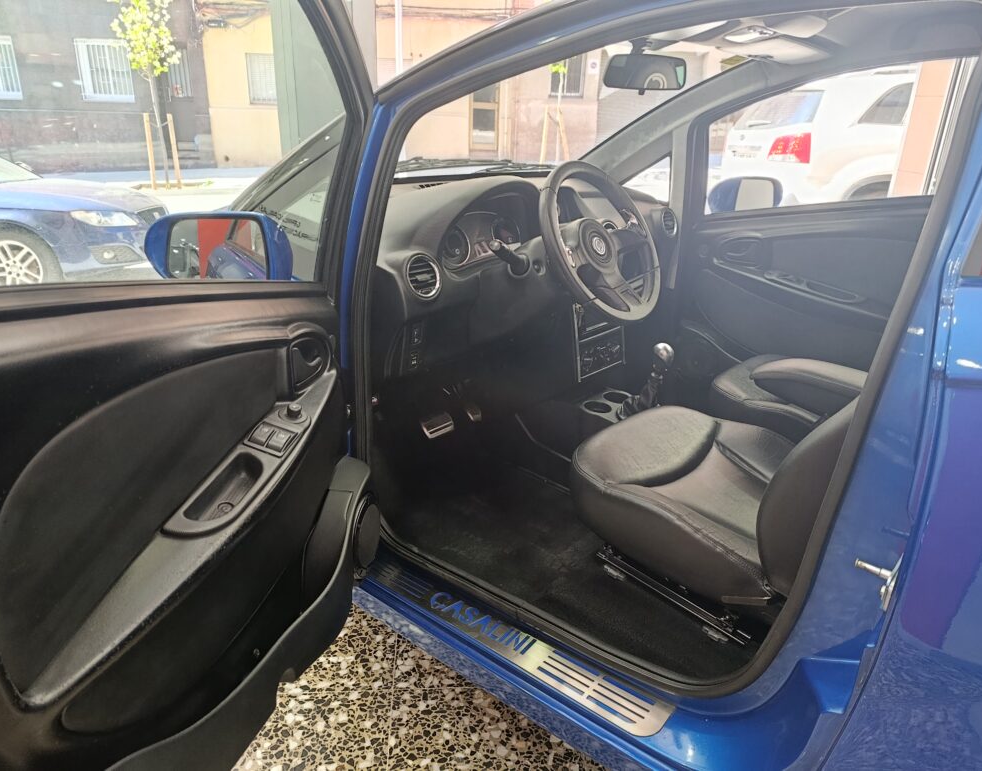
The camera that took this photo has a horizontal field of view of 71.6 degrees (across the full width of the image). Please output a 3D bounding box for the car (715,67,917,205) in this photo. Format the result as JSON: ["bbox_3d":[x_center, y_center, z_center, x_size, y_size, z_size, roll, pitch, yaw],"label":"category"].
[{"bbox_3d":[4.946,-2.198,7.147,4.685,1.720,1.885,0,20,-4],"label":"car"}]

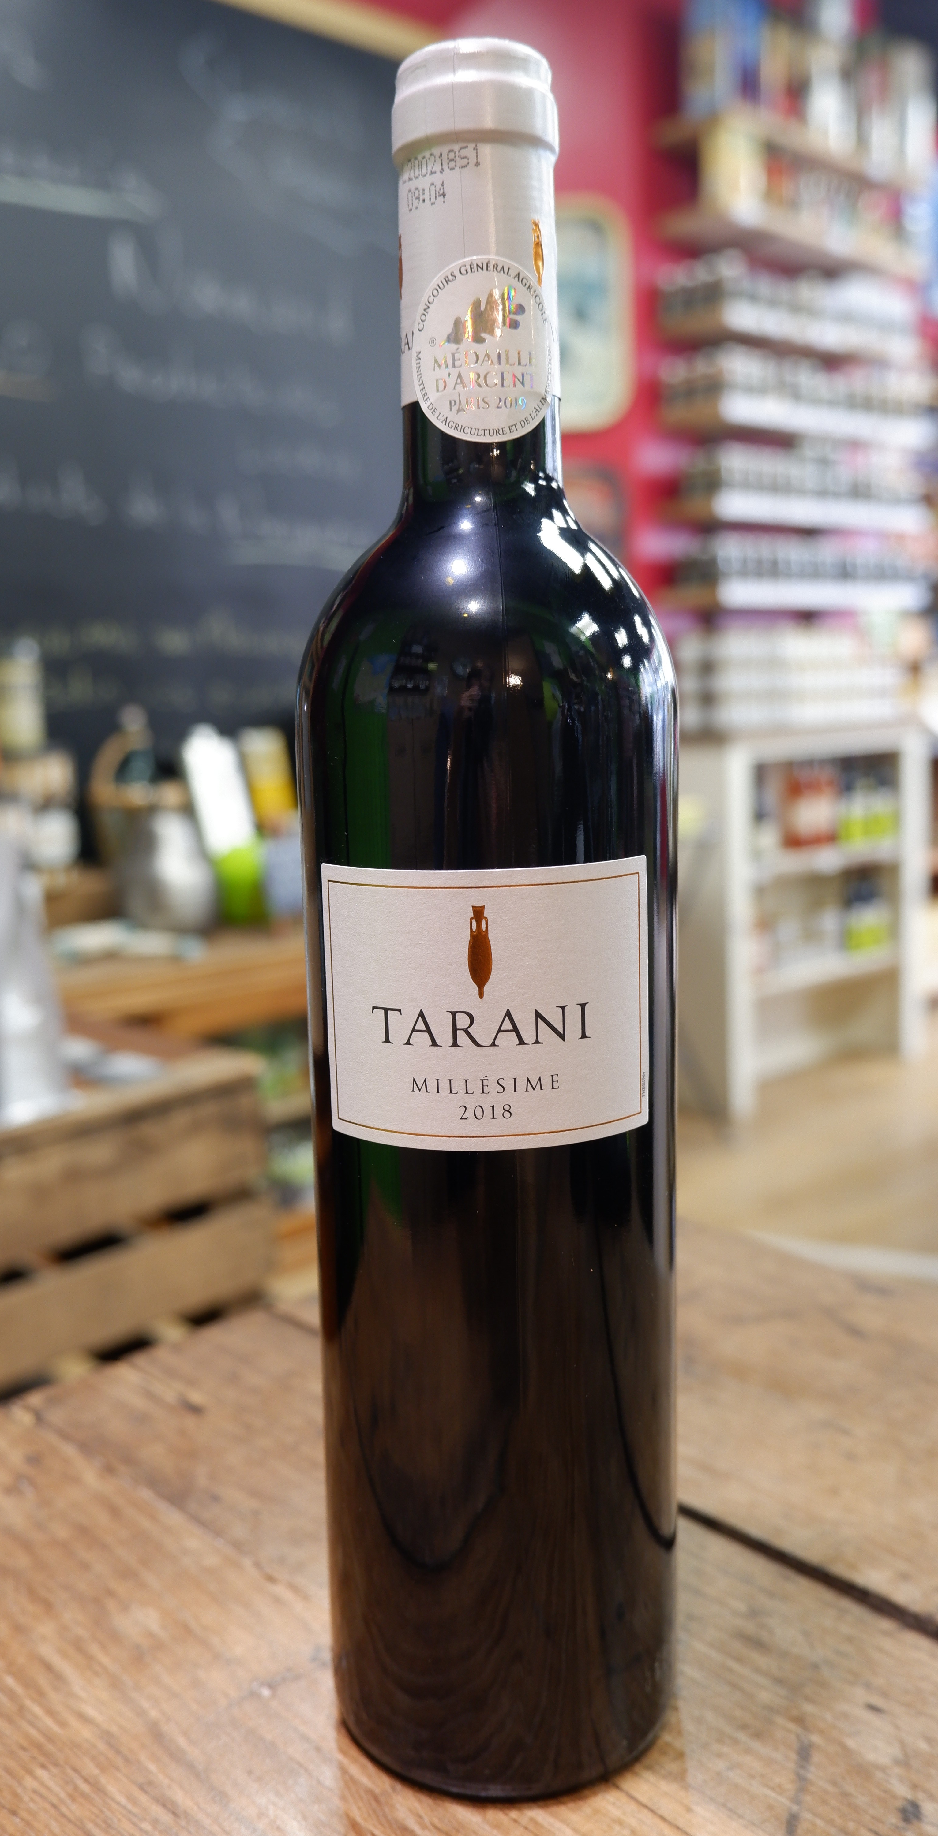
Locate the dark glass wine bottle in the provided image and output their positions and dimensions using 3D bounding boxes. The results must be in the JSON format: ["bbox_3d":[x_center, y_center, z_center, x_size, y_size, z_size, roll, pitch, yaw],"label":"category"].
[{"bbox_3d":[0.004,0.007,0.295,0.073,0.324,0.073,-1,10,3],"label":"dark glass wine bottle"}]

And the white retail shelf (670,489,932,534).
[{"bbox_3d":[0.767,-0.918,3.383,0.777,0.056,0.150,-10,13,-40],"label":"white retail shelf"}]

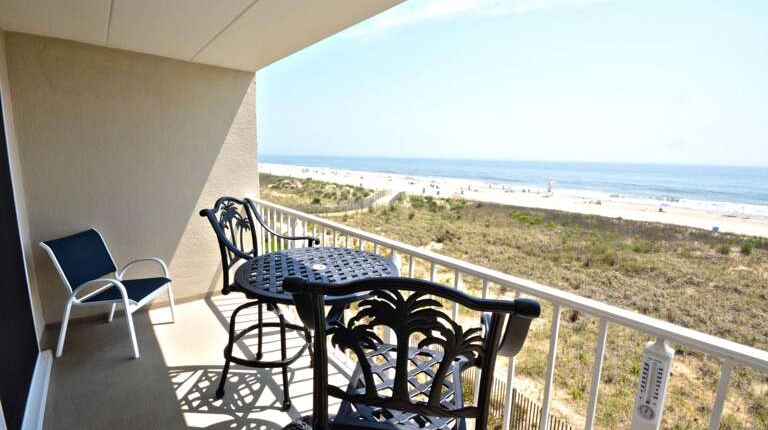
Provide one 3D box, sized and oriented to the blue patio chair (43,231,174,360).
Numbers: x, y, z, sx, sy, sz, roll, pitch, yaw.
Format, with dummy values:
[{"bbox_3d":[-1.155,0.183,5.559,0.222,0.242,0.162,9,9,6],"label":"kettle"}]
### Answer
[{"bbox_3d":[-2.196,0.607,2.631,0.630,0.880,0.570,1,10,-4],"label":"blue patio chair"}]

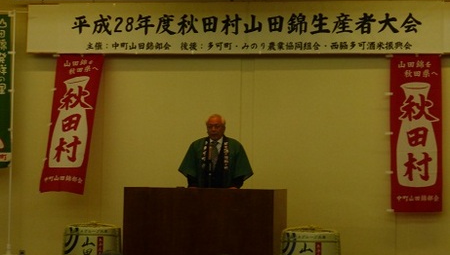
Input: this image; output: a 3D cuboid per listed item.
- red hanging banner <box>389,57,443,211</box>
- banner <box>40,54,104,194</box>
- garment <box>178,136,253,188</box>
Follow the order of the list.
[{"bbox_3d":[2.133,0.067,15.461,0.567,1.746,0.029,0,-3,10],"label":"red hanging banner"},{"bbox_3d":[-1.764,-0.034,15.977,0.553,1.668,0.039,3,-14,13],"label":"banner"},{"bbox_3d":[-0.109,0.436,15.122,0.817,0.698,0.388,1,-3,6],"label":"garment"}]

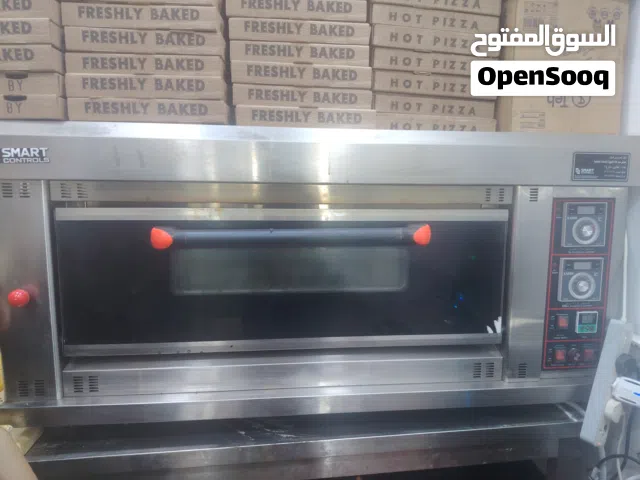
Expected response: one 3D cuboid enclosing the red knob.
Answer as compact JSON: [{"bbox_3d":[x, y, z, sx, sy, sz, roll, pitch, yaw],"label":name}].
[{"bbox_3d":[-0.578,0.111,0.851,0.037,0.037,0.038,0,6,-6],"label":"red knob"}]

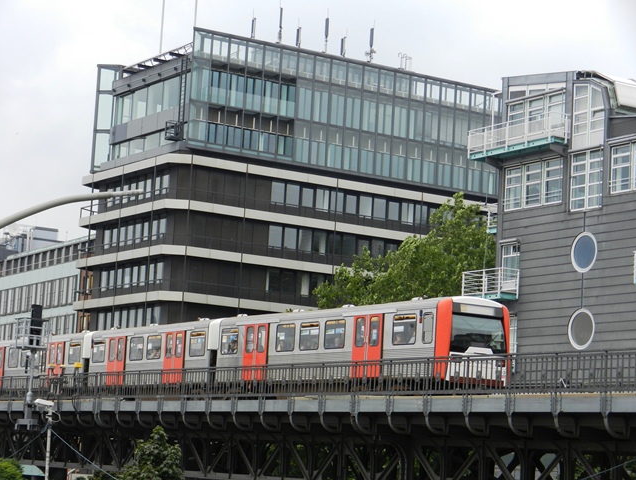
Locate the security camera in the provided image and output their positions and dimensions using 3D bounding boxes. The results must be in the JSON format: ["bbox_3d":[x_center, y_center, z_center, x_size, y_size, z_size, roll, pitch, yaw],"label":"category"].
[{"bbox_3d":[-5.202,3.106,32.000,0.360,0.120,0.130,7,-6,16],"label":"security camera"}]

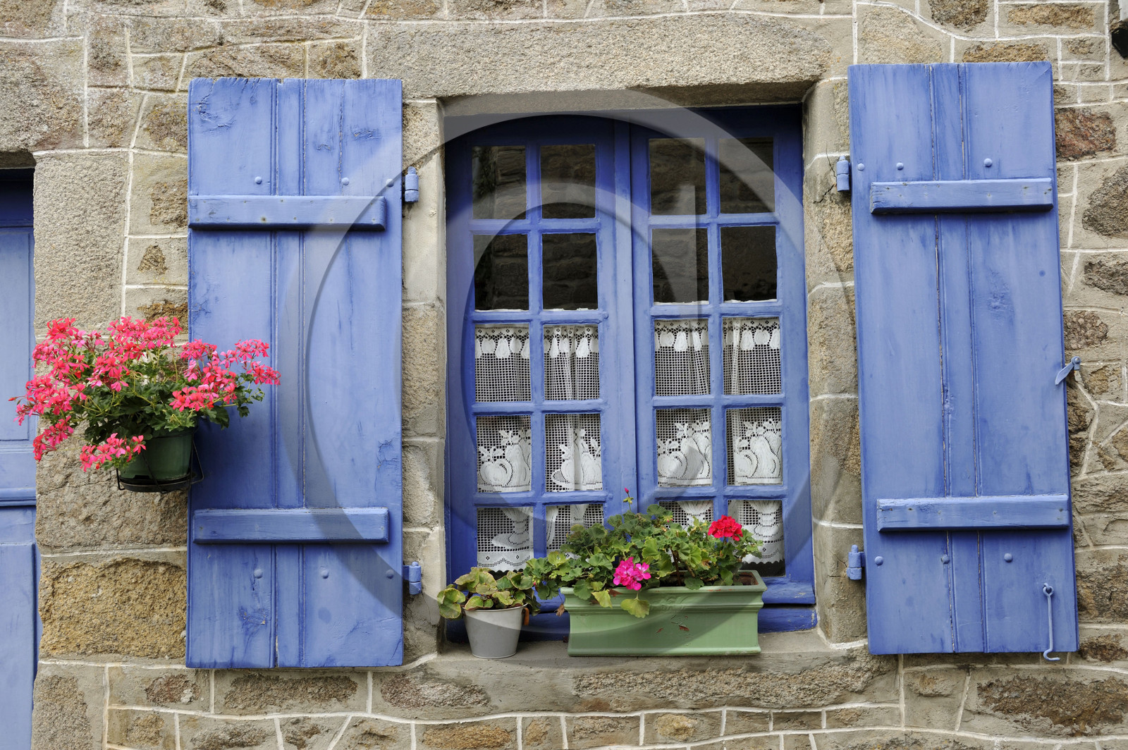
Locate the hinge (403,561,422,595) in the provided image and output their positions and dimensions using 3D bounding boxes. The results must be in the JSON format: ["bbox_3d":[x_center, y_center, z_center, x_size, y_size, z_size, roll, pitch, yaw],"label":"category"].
[{"bbox_3d":[-0.365,0.489,2.565,0.049,0.082,0.035,-1,-3,1],"label":"hinge"}]

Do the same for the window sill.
[{"bbox_3d":[0.168,0.754,2.689,1.216,0.164,0.260,-1,-3,1],"label":"window sill"}]

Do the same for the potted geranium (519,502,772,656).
[{"bbox_3d":[0.206,0.506,2.673,0.601,0.367,0.270,-1,-3,5],"label":"potted geranium"}]

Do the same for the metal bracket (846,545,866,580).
[{"bbox_3d":[0.738,0.473,2.690,0.047,0.090,0.038,-1,-3,0],"label":"metal bracket"}]

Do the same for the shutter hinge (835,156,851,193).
[{"bbox_3d":[0.722,-0.518,2.750,0.038,0.095,0.038,-1,-3,0],"label":"shutter hinge"}]

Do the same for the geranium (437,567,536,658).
[{"bbox_3d":[-0.189,0.593,2.662,0.236,0.218,0.230,-1,-3,1],"label":"geranium"}]

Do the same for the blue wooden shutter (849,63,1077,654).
[{"bbox_3d":[0.957,-0.050,2.558,0.491,1.417,0.050,-1,-3,1],"label":"blue wooden shutter"}]

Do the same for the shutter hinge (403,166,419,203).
[{"bbox_3d":[-0.375,-0.466,2.620,0.041,0.092,0.035,-1,-3,1],"label":"shutter hinge"}]

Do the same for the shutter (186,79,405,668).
[{"bbox_3d":[-0.649,-0.016,2.572,0.523,1.420,0.050,-1,-3,1],"label":"shutter"}]

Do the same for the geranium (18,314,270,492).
[{"bbox_3d":[-0.976,0.066,2.480,0.610,0.410,0.450,-1,-3,0],"label":"geranium"}]

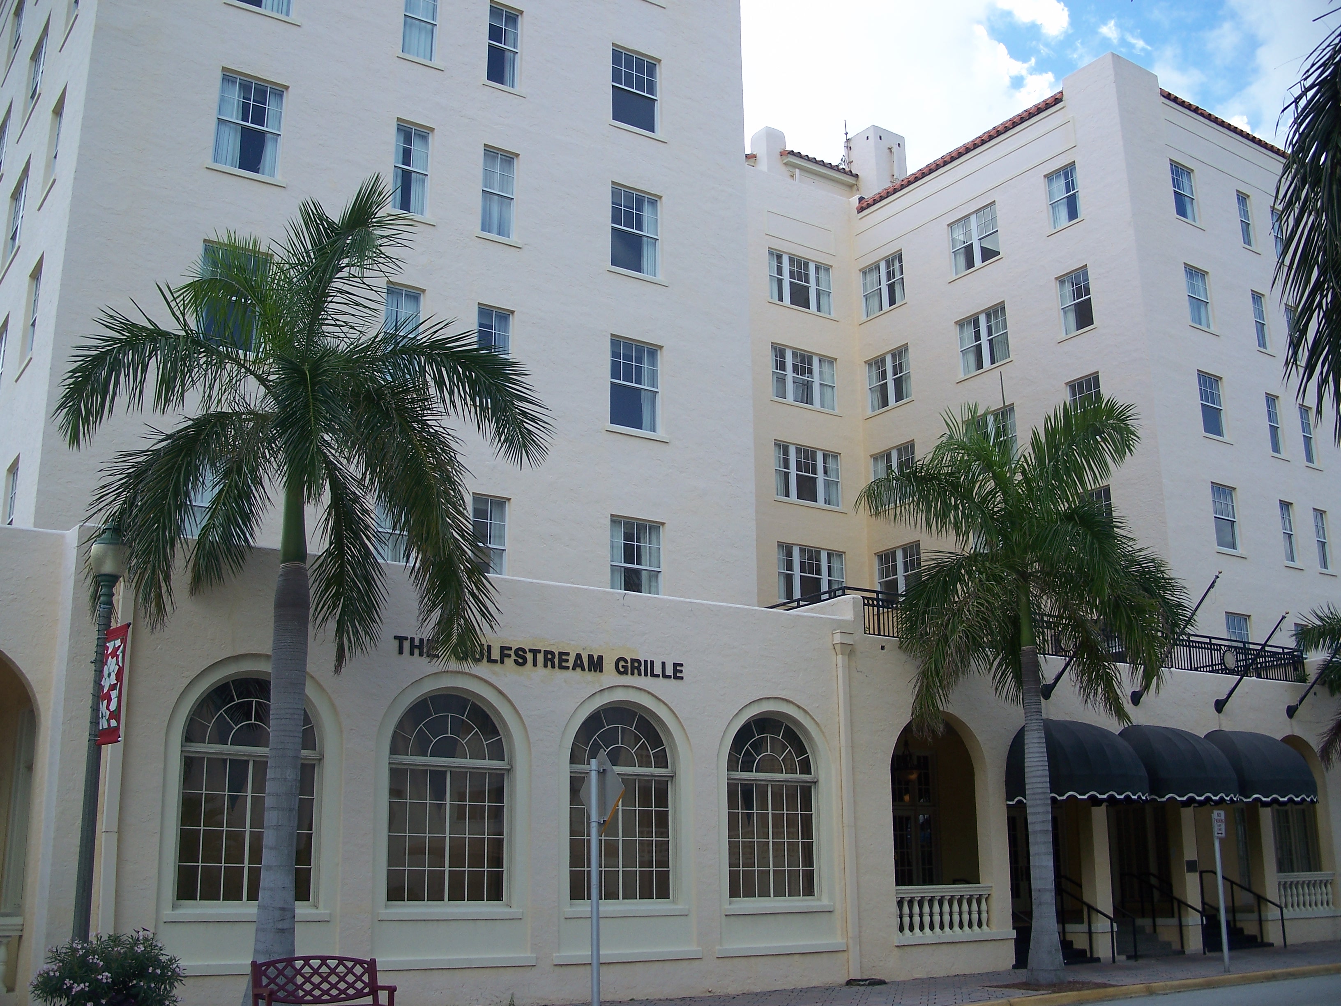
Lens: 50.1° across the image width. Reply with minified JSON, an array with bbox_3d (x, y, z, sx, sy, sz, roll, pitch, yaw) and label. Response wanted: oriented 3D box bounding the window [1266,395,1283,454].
[{"bbox_3d":[17.512,-2.278,41.560,0.650,1.770,0.150,10,-19,-34],"label":"window"}]

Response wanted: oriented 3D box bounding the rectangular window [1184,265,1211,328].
[{"bbox_3d":[15.190,-5.907,41.334,1.190,1.820,0.150,10,-18,-33],"label":"rectangular window"}]

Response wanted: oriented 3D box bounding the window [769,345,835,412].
[{"bbox_3d":[4.145,-3.915,44.826,2.581,1.740,0.150,9,-18,-34],"label":"window"}]

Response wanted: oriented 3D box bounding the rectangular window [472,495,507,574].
[{"bbox_3d":[-3.223,0.801,25.404,0.680,1.790,0.150,10,-19,-34],"label":"rectangular window"}]

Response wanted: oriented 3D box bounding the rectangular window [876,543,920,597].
[{"bbox_3d":[7.429,2.341,46.118,0.150,1.820,2.050,10,-18,-33],"label":"rectangular window"}]

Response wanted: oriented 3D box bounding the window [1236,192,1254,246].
[{"bbox_3d":[17.351,-8.557,43.281,0.650,1.770,0.150,10,-19,-34],"label":"window"}]

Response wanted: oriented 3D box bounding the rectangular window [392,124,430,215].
[{"bbox_3d":[-4.812,-6.195,26.684,0.740,1.820,0.150,10,-18,-33],"label":"rectangular window"}]

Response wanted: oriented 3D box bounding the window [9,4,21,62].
[{"bbox_3d":[-14.822,-10.693,32.799,0.120,1.679,2.044,9,-18,-33],"label":"window"}]

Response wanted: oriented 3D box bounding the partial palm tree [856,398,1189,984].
[{"bbox_3d":[5.799,2.892,23.366,5.000,9.500,5.000,-4,-15,13],"label":"partial palm tree"}]

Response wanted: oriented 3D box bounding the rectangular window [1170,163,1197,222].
[{"bbox_3d":[14.434,-8.678,40.436,1.137,1.679,0.120,9,-18,-33],"label":"rectangular window"}]

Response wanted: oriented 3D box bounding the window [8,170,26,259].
[{"bbox_3d":[-12.572,-5.557,27.736,0.120,1.679,2.044,9,-18,-33],"label":"window"}]

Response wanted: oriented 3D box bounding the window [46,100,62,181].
[{"bbox_3d":[-10.240,-6.026,23.827,0.150,1.740,1.159,9,-18,-34],"label":"window"}]

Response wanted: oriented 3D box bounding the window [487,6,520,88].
[{"bbox_3d":[-3.280,-8.947,28.140,0.670,1.770,0.150,10,-19,-34],"label":"window"}]

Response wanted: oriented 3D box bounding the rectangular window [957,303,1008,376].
[{"bbox_3d":[9.387,-4.862,42.789,0.120,1.679,2.022,9,-18,-33],"label":"rectangular window"}]

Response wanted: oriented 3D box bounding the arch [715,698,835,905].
[{"bbox_3d":[1.674,4.766,23.070,2.410,3.275,0.300,9,-18,-33],"label":"arch"}]

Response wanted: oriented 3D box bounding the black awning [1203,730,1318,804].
[{"bbox_3d":[12.458,5.558,30.434,2.500,1.700,1.800,10,-18,-33],"label":"black awning"}]

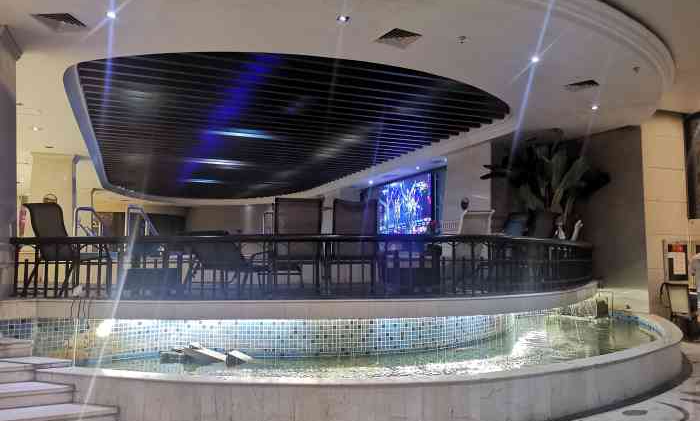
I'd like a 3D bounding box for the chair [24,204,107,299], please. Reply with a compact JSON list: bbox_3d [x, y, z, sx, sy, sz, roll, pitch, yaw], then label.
[{"bbox_3d":[-3.560,0.472,6.834,0.600,1.120,0.740,-2,-5,20],"label":"chair"}]

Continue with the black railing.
[{"bbox_3d":[0.602,0.689,6.980,8.767,0.710,1.956,2,-5,-23],"label":"black railing"}]

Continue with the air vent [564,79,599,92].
[{"bbox_3d":[2.860,-1.532,6.729,0.340,0.050,0.340,-4,-6,44],"label":"air vent"}]

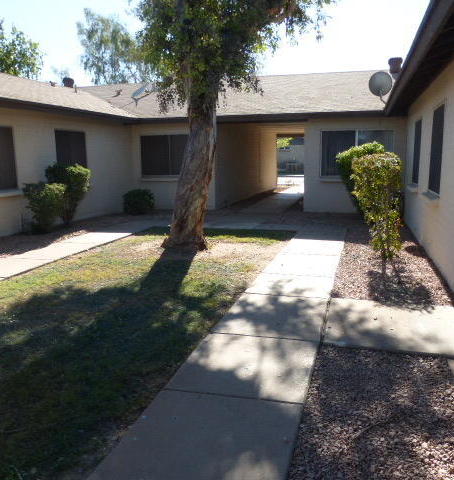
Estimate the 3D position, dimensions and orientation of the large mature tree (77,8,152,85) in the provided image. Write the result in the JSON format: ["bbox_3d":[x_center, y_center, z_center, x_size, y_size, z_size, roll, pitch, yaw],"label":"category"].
[{"bbox_3d":[-7.655,-10.421,33.179,7.200,11.600,7.200,2,11,16],"label":"large mature tree"}]

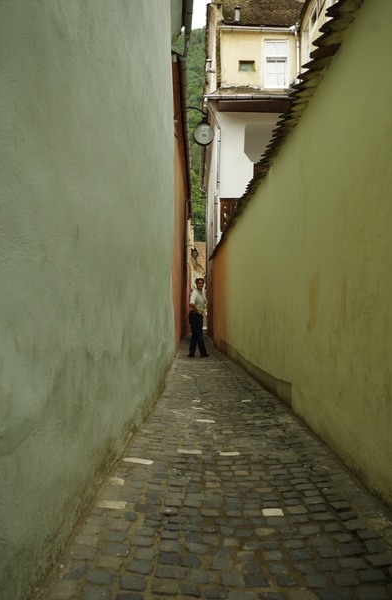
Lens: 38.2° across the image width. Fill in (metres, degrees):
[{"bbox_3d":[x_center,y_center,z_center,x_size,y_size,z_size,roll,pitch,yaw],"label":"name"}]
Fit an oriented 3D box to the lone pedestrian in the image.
[{"bbox_3d":[0.060,0.385,12.200,0.420,1.700,0.500,-1,-2,35],"label":"lone pedestrian"}]

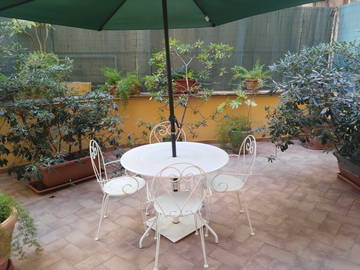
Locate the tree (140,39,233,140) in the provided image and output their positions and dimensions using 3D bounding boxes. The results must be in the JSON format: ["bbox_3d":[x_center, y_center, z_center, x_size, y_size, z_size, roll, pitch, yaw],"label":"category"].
[{"bbox_3d":[0.112,-0.603,4.853,1.521,1.912,1.200,-1,14,0],"label":"tree"}]

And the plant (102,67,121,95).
[{"bbox_3d":[-1.273,-1.001,5.414,0.334,0.531,0.380,-1,14,0],"label":"plant"}]

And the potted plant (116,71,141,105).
[{"bbox_3d":[-0.962,-0.893,5.444,0.448,0.610,0.450,-1,14,0],"label":"potted plant"}]

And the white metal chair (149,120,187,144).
[{"bbox_3d":[-0.107,0.342,3.247,0.510,0.890,0.540,-2,14,-3],"label":"white metal chair"}]

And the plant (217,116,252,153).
[{"bbox_3d":[0.933,-0.032,5.077,0.594,0.660,0.500,-1,14,0],"label":"plant"}]

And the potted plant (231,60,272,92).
[{"bbox_3d":[1.387,-1.151,5.649,0.738,0.572,0.550,-1,14,0],"label":"potted plant"}]

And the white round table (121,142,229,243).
[{"bbox_3d":[-0.041,0.546,2.771,0.985,0.730,0.985,-1,14,0],"label":"white round table"}]

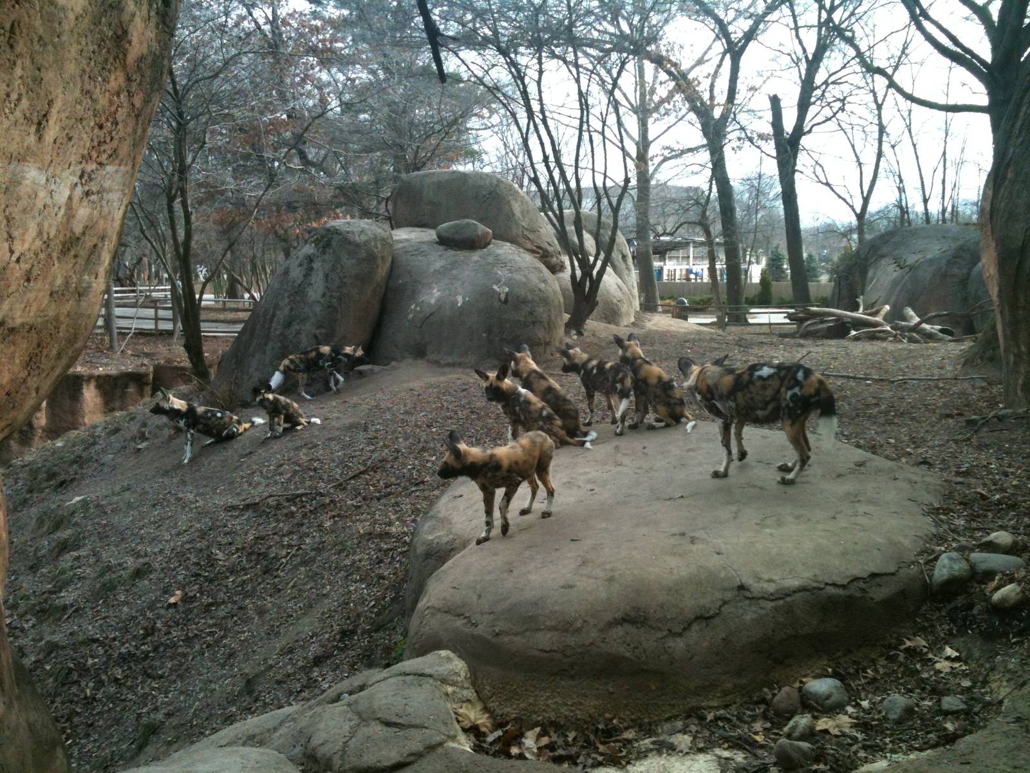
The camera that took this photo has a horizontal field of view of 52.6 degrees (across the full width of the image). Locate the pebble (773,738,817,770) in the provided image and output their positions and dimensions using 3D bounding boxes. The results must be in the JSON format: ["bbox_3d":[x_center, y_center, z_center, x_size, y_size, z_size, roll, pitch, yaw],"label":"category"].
[{"bbox_3d":[1.080,1.411,4.000,0.154,0.092,0.140,0,6,0],"label":"pebble"}]

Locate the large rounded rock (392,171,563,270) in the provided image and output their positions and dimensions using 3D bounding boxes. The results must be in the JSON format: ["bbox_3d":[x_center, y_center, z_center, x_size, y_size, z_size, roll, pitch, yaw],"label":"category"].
[{"bbox_3d":[-0.618,-2.705,17.200,2.750,1.600,2.100,0,6,0],"label":"large rounded rock"}]

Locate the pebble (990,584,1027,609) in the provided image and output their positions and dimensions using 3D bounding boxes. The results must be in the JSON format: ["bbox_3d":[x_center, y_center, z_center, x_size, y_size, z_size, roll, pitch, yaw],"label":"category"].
[{"bbox_3d":[2.370,1.006,5.000,0.175,0.105,0.140,0,6,0],"label":"pebble"}]

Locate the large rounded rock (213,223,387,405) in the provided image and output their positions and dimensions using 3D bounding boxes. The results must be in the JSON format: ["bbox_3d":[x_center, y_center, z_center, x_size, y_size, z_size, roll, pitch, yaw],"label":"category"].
[{"bbox_3d":[-2.897,-1.009,14.200,2.296,2.431,2.000,0,6,0],"label":"large rounded rock"}]

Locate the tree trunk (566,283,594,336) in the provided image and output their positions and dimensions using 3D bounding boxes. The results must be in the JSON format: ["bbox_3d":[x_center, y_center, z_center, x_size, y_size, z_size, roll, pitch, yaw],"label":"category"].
[{"bbox_3d":[1.116,-1.340,18.000,0.462,0.899,0.462,0,6,0],"label":"tree trunk"}]

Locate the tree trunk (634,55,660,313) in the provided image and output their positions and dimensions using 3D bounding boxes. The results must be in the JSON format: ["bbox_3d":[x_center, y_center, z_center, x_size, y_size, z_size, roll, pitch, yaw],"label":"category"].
[{"bbox_3d":[4.439,-6.718,35.000,0.801,8.586,0.801,0,6,0],"label":"tree trunk"}]

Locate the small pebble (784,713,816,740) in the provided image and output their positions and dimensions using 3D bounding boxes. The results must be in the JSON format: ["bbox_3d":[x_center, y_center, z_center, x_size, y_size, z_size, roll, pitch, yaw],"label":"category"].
[{"bbox_3d":[1.093,1.306,4.000,0.120,0.085,0.105,0,6,0],"label":"small pebble"}]

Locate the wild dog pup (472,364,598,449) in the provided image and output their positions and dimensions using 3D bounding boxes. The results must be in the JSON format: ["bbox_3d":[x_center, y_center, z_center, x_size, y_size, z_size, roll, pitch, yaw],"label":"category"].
[{"bbox_3d":[0.128,0.128,6.500,0.700,0.510,0.260,2,6,16],"label":"wild dog pup"}]

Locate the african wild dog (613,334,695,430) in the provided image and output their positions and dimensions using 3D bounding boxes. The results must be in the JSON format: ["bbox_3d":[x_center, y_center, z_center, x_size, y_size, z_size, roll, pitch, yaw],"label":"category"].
[{"bbox_3d":[1.044,-0.050,7.900,0.527,0.673,0.280,4,7,33],"label":"african wild dog"}]

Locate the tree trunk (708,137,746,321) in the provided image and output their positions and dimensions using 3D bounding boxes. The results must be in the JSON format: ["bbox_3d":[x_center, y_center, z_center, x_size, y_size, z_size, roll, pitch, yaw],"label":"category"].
[{"bbox_3d":[5.225,-3.868,25.751,0.520,4.532,0.520,-6,6,1],"label":"tree trunk"}]

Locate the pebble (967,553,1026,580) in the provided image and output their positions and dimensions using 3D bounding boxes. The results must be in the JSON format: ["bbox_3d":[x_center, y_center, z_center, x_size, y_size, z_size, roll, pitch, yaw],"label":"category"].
[{"bbox_3d":[2.643,0.984,5.700,0.280,0.126,0.200,0,6,0],"label":"pebble"}]

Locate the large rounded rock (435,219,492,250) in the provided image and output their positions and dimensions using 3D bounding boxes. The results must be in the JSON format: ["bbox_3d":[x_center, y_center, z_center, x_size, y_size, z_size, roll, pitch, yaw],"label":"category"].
[{"bbox_3d":[-0.795,-2.360,16.200,0.890,0.465,0.650,0,6,0],"label":"large rounded rock"}]

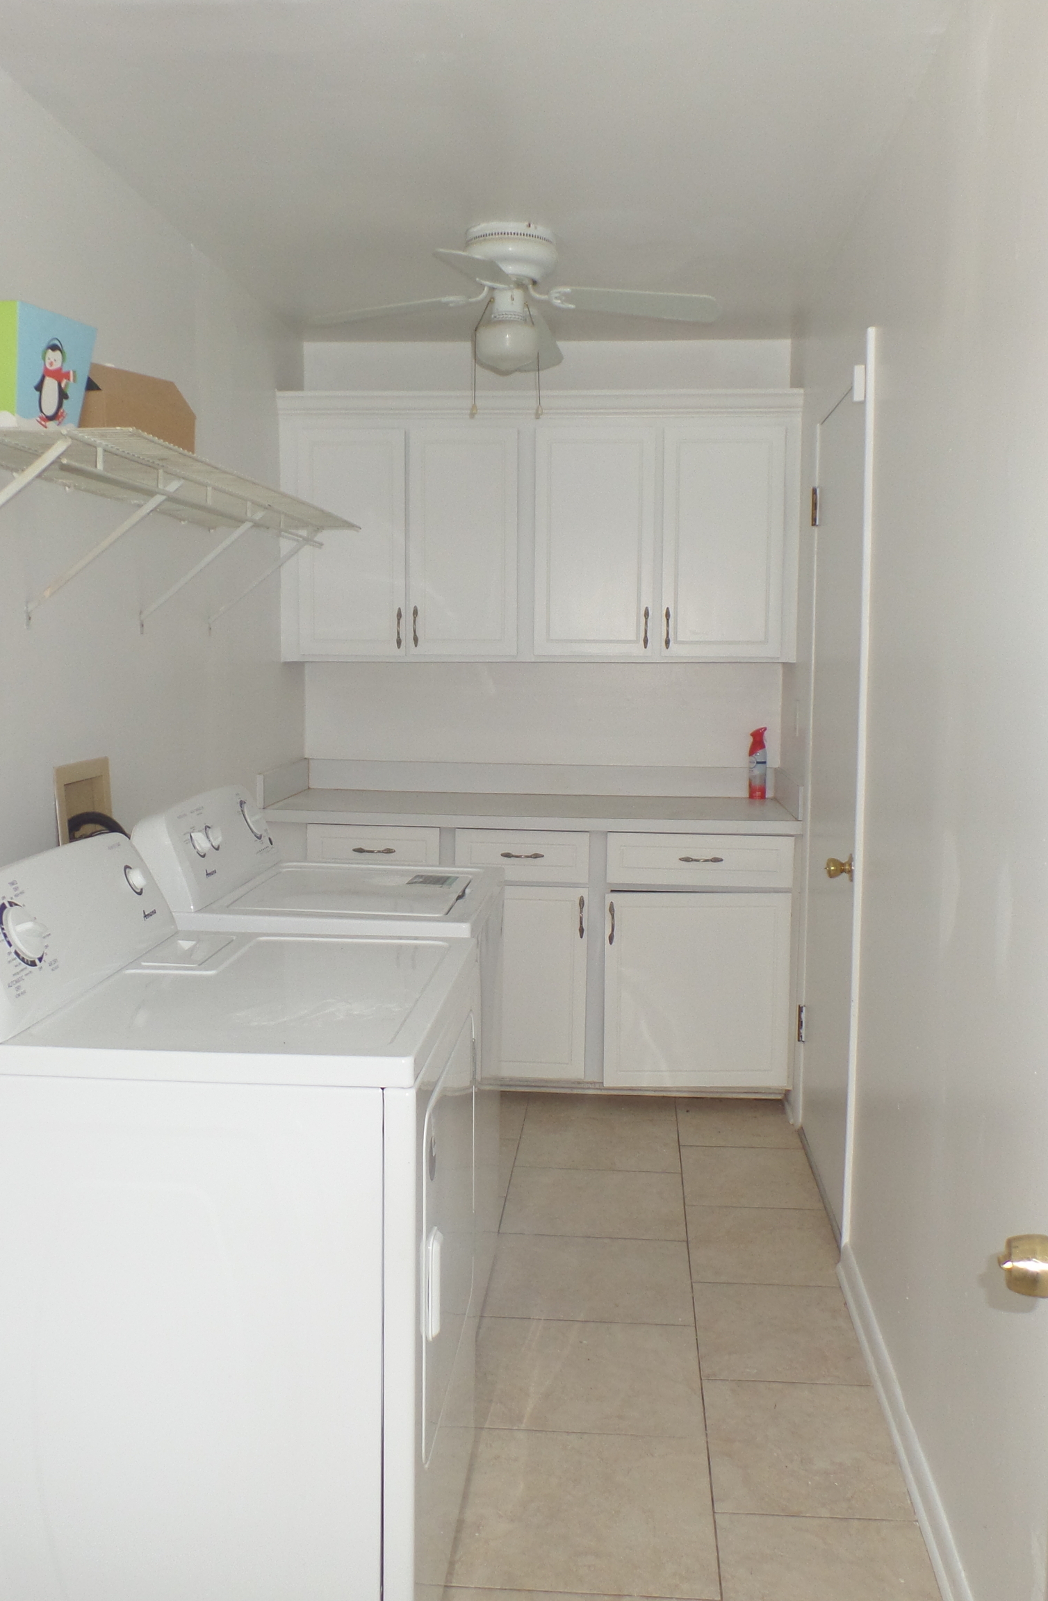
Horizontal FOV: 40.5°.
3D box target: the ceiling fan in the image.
[{"bbox_3d":[-0.037,-1.263,3.596,1.070,0.360,1.070,1,6,5],"label":"ceiling fan"}]

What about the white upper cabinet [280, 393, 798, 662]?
[{"bbox_3d":[0.053,-0.899,4.764,1.687,0.865,0.380,1,6,4],"label":"white upper cabinet"}]

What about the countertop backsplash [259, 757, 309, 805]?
[{"bbox_3d":[-0.813,-0.059,4.841,0.023,0.107,0.610,1,6,5],"label":"countertop backsplash"}]

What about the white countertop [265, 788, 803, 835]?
[{"bbox_3d":[0.035,0.034,4.743,1.687,0.042,0.615,1,6,4],"label":"white countertop"}]

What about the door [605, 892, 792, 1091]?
[{"bbox_3d":[0.550,0.598,4.455,0.579,0.620,0.020,1,6,5],"label":"door"}]

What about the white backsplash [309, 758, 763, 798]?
[{"bbox_3d":[0.059,-0.074,4.882,1.600,0.104,0.020,1,6,4],"label":"white backsplash"}]

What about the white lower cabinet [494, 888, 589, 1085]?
[{"bbox_3d":[-0.011,0.589,4.534,0.422,0.640,0.020,1,6,4],"label":"white lower cabinet"}]

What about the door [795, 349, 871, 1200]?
[{"bbox_3d":[0.825,-0.003,3.749,0.045,2.048,0.820,1,6,5],"label":"door"}]

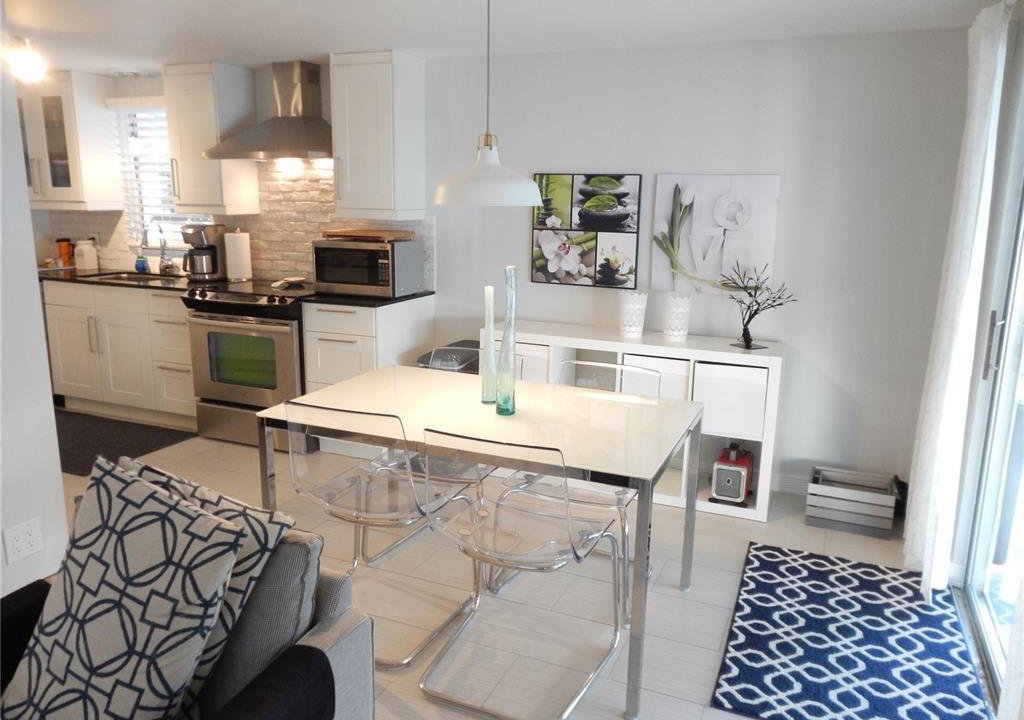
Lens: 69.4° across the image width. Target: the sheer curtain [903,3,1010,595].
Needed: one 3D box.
[{"bbox_3d":[1.672,-0.161,2.752,0.165,2.130,0.440,6,14,22],"label":"sheer curtain"}]

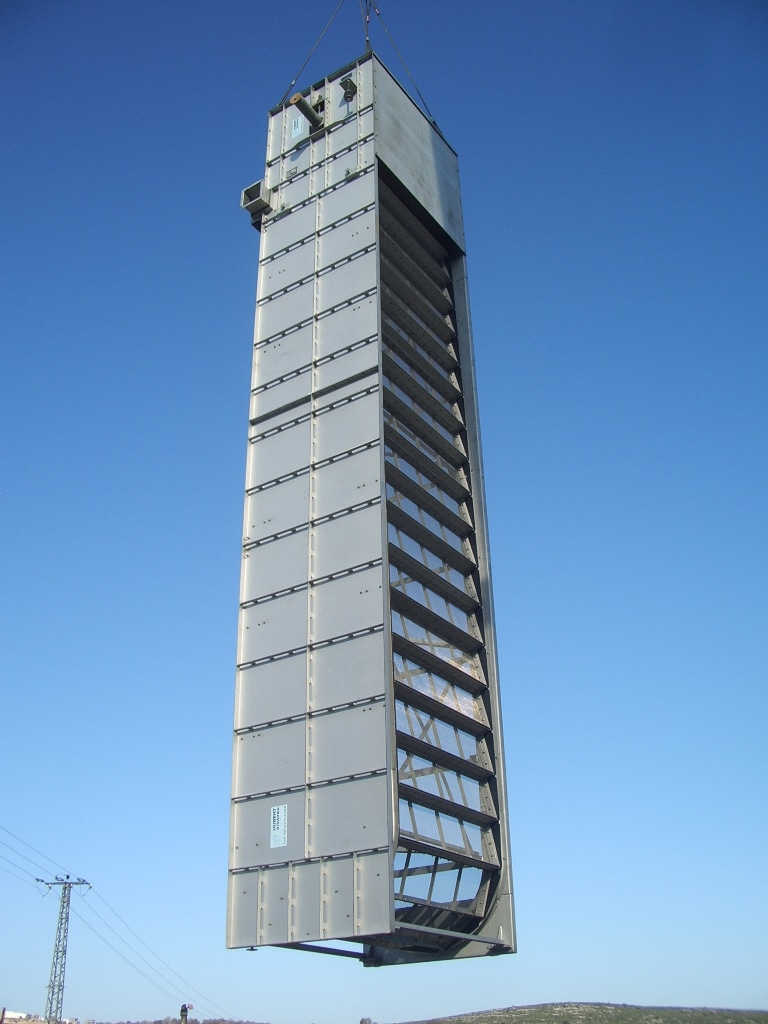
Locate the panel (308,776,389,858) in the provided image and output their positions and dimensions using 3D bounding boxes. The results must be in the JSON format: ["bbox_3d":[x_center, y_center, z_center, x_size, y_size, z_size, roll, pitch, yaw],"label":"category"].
[{"bbox_3d":[-0.393,3.051,10.445,1.045,0.754,0.070,-19,-34,29],"label":"panel"}]

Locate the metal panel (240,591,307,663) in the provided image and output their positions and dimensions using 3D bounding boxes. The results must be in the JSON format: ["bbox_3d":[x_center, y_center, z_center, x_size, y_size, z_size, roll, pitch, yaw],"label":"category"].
[{"bbox_3d":[-1.286,1.315,12.063,1.004,0.782,0.070,-19,-34,29],"label":"metal panel"}]

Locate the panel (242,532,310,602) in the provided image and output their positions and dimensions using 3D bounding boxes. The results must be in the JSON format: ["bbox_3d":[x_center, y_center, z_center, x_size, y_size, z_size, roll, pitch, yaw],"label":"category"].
[{"bbox_3d":[-1.301,0.626,12.445,1.004,0.794,0.070,-19,-34,29],"label":"panel"}]

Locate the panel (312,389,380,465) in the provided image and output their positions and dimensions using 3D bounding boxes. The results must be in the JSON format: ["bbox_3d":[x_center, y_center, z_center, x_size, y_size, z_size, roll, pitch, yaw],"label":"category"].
[{"bbox_3d":[-0.481,-1.049,12.717,1.045,0.788,0.070,-19,-34,29],"label":"panel"}]

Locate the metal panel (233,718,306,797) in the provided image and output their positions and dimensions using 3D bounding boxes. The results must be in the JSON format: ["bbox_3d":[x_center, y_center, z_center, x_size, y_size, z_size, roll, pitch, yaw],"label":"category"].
[{"bbox_3d":[-1.257,2.677,11.308,1.004,0.769,0.070,-19,-34,29],"label":"metal panel"}]

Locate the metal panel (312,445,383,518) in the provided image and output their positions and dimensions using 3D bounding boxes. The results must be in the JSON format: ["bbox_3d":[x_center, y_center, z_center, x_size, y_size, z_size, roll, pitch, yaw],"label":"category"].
[{"bbox_3d":[-0.467,-0.359,12.334,1.045,0.790,0.070,-19,-34,29],"label":"metal panel"}]

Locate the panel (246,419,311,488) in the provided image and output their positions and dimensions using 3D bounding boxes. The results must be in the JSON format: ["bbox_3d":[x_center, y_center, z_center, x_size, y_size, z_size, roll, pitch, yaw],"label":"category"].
[{"bbox_3d":[-1.330,-0.757,13.211,1.004,0.788,0.070,-19,-34,29],"label":"panel"}]

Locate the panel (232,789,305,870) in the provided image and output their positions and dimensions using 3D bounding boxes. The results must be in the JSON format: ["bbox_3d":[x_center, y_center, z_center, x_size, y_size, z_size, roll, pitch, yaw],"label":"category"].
[{"bbox_3d":[-1.242,3.343,10.939,1.004,0.754,0.070,-19,-34,29],"label":"panel"}]

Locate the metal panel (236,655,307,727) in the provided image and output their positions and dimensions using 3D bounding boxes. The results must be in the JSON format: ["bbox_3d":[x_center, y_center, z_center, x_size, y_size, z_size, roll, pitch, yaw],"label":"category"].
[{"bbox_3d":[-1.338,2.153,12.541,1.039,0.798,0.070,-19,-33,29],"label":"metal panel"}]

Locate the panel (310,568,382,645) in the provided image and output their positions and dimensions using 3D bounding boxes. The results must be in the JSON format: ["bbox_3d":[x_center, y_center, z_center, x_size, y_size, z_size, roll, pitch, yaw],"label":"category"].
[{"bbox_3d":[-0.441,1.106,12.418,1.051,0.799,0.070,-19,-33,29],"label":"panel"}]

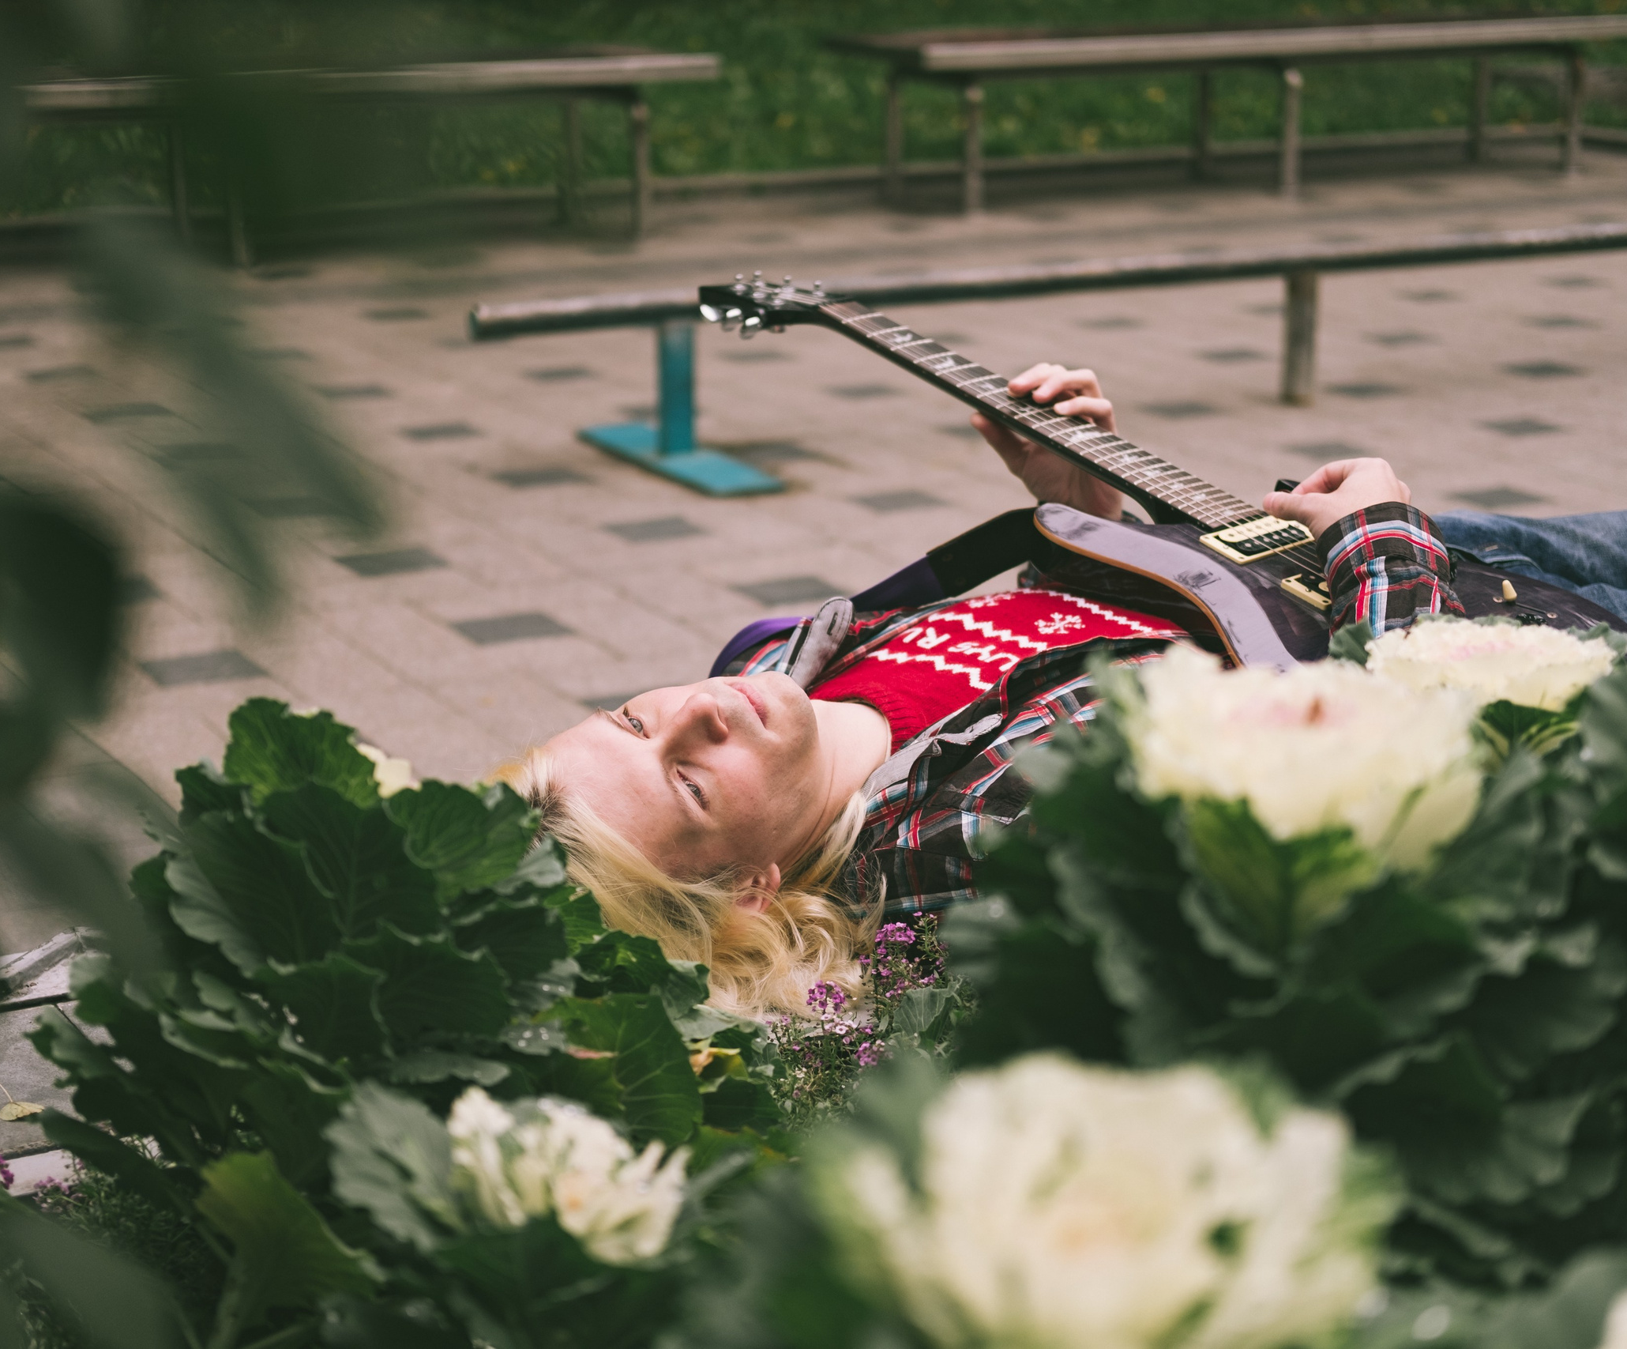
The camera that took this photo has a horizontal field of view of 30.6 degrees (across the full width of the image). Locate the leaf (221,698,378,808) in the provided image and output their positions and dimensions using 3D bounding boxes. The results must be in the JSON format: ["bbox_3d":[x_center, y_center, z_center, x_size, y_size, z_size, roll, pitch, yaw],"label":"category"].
[{"bbox_3d":[-0.316,0.052,1.830,0.100,0.080,0.050,-2,16,-10],"label":"leaf"}]

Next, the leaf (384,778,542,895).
[{"bbox_3d":[-0.215,0.102,1.830,0.100,0.085,0.050,-2,16,-7],"label":"leaf"}]

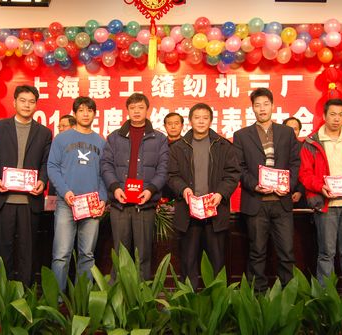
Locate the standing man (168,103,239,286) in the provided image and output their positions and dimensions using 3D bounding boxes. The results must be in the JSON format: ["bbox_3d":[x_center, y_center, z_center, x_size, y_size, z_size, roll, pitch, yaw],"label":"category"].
[{"bbox_3d":[0.281,0.291,3.193,0.620,1.685,0.400,0,-2,3],"label":"standing man"}]

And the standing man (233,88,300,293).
[{"bbox_3d":[0.822,0.225,3.216,0.580,1.820,0.400,0,-2,5],"label":"standing man"}]

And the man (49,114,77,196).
[{"bbox_3d":[-1.156,0.295,4.195,0.520,1.763,0.340,0,-2,0],"label":"man"}]

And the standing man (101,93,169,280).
[{"bbox_3d":[-0.302,0.248,3.195,0.600,1.772,0.400,0,-2,-2],"label":"standing man"}]

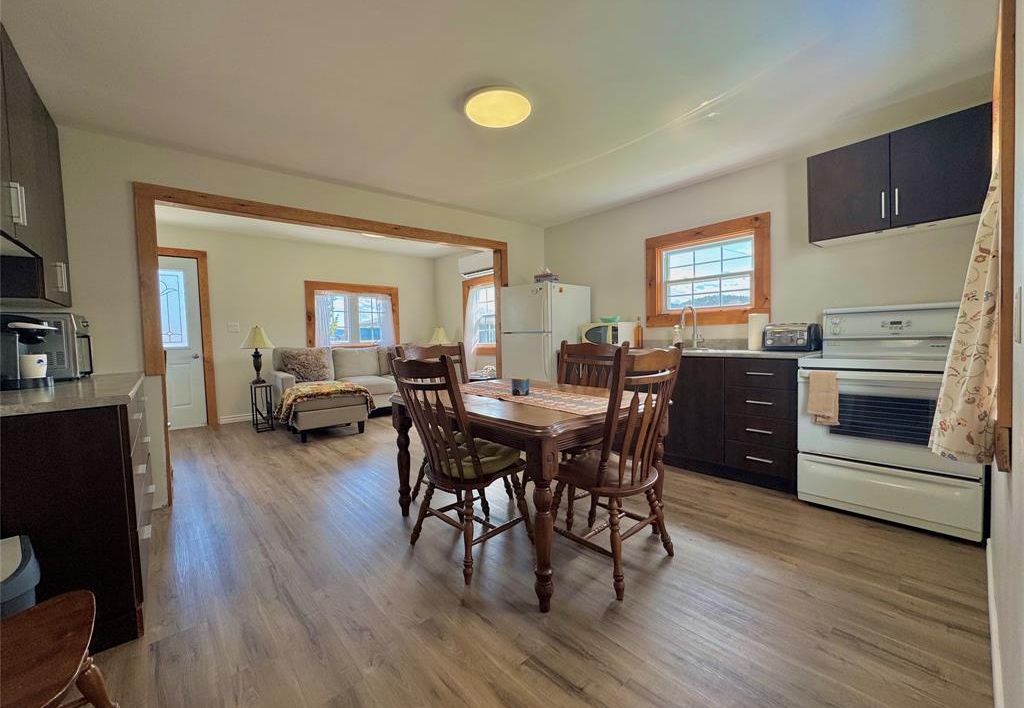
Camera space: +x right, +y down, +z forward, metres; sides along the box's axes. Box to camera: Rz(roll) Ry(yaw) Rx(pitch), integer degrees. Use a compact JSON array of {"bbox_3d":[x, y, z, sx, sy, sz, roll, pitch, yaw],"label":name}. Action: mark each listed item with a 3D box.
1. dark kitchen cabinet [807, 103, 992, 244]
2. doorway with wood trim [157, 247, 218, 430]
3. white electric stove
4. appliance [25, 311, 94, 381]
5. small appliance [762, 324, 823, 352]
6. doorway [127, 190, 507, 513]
[{"bbox_3d":[2.354,-1.030,2.554,0.320,0.558,0.810,-4,3,-40],"label":"dark kitchen cabinet"},{"bbox_3d":[-4.278,-0.173,5.021,1.060,2.220,0.150,-3,2,-39],"label":"doorway with wood trim"},{"bbox_3d":[2.242,0.319,2.464,0.680,1.200,0.760,-3,2,-39],"label":"white electric stove"},{"bbox_3d":[-2.537,-0.027,2.224,0.350,0.335,0.430,-4,3,-40],"label":"appliance"},{"bbox_3d":[1.954,-0.116,2.879,0.300,0.193,0.285,-4,3,-40],"label":"small appliance"},{"bbox_3d":[-1.279,-0.107,3.824,3.150,2.190,0.180,-3,2,-39],"label":"doorway"}]

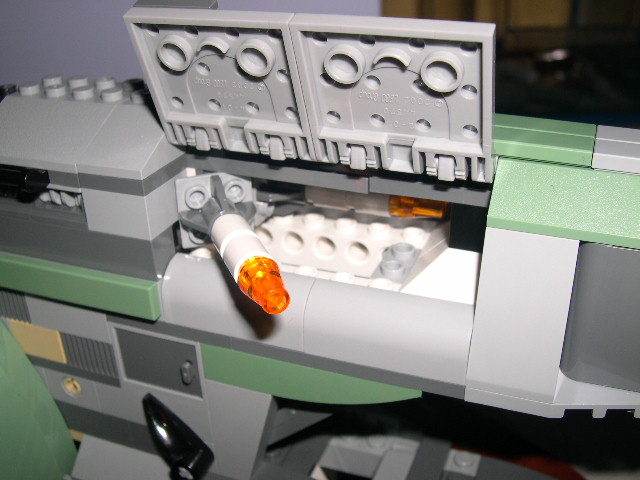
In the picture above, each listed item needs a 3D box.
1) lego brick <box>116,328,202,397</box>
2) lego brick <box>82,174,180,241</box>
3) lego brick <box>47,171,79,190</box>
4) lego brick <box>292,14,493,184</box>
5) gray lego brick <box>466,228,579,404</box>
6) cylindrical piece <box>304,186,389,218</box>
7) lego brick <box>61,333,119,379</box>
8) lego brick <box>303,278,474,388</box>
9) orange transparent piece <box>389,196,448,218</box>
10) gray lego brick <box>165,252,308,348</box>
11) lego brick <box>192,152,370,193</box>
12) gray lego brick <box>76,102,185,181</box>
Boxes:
[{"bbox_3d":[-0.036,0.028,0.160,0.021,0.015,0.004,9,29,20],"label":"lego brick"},{"bbox_3d":[-0.039,-0.009,0.148,0.016,0.010,0.016,9,29,19],"label":"lego brick"},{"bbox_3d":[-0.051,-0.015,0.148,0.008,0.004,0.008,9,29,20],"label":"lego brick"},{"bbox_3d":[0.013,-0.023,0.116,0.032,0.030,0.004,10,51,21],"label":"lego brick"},{"bbox_3d":[0.036,0.012,0.125,0.016,0.029,0.015,9,29,19],"label":"gray lego brick"},{"bbox_3d":[0.007,-0.010,0.154,0.019,0.008,0.008,10,29,21],"label":"cylindrical piece"},{"bbox_3d":[-0.053,0.025,0.170,0.016,0.010,0.008,9,29,20],"label":"lego brick"},{"bbox_3d":[0.013,0.017,0.134,0.032,0.013,0.009,9,29,19],"label":"lego brick"},{"bbox_3d":[0.020,-0.008,0.145,0.011,0.008,0.008,9,29,20],"label":"orange transparent piece"},{"bbox_3d":[-0.015,0.011,0.150,0.032,0.013,0.016,9,29,20],"label":"gray lego brick"},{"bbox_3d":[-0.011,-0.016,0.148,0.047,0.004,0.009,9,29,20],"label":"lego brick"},{"bbox_3d":[-0.037,-0.022,0.145,0.016,0.010,0.024,9,29,19],"label":"gray lego brick"}]

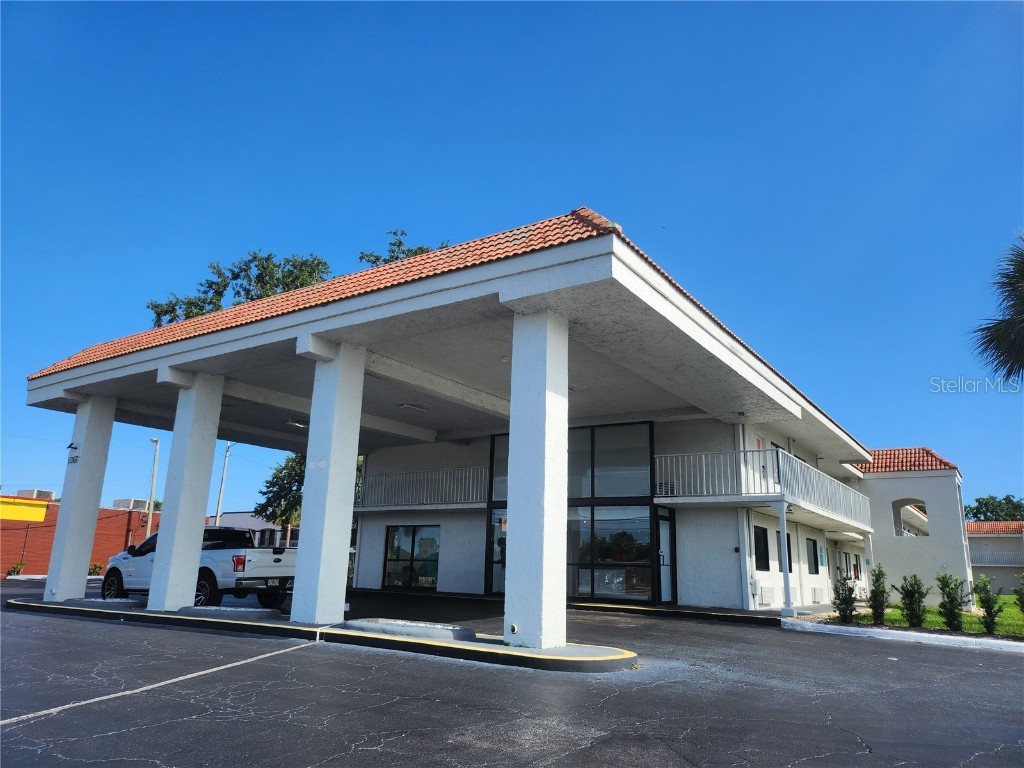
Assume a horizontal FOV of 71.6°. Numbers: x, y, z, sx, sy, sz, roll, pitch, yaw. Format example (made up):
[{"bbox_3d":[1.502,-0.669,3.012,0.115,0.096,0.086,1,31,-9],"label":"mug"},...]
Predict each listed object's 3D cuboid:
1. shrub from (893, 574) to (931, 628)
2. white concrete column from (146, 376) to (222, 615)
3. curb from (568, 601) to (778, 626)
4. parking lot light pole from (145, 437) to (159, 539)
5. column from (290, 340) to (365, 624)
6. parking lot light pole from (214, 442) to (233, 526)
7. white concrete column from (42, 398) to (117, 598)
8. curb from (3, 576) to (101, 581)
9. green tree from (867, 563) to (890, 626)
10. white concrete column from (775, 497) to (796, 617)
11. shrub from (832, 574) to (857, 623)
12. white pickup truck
[{"bbox_3d":[7.597,4.116,13.572,0.700,1.060,0.620,-8,-17,33],"label":"shrub"},{"bbox_3d":[-6.968,2.236,15.230,0.635,4.933,0.628,-8,-17,33],"label":"white concrete column"},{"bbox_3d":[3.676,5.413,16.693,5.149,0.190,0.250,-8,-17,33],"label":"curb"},{"bbox_3d":[-18.681,6.417,36.883,0.300,7.300,0.600,-8,-17,33],"label":"parking lot light pole"},{"bbox_3d":[-3.357,1.779,13.126,0.644,4.976,0.655,-8,-17,33],"label":"column"},{"bbox_3d":[-17.409,7.057,42.374,0.350,9.000,0.800,-8,-17,33],"label":"parking lot light pole"},{"bbox_3d":[-10.688,2.797,17.687,0.628,4.960,0.628,-8,-17,33],"label":"white concrete column"},{"bbox_3d":[-22.531,9.626,35.307,0.200,0.200,5.025,-8,-17,33],"label":"curb"},{"bbox_3d":[7.333,4.187,14.286,0.470,1.240,0.450,-8,-17,33],"label":"green tree"},{"bbox_3d":[6.069,3.861,15.776,0.290,2.493,0.260,-8,-17,33],"label":"white concrete column"},{"bbox_3d":[6.799,4.366,14.449,0.432,0.947,0.432,-8,-17,33],"label":"shrub"},{"bbox_3d":[-7.803,4.589,17.773,5.850,1.950,2.080,-8,-17,32],"label":"white pickup truck"}]

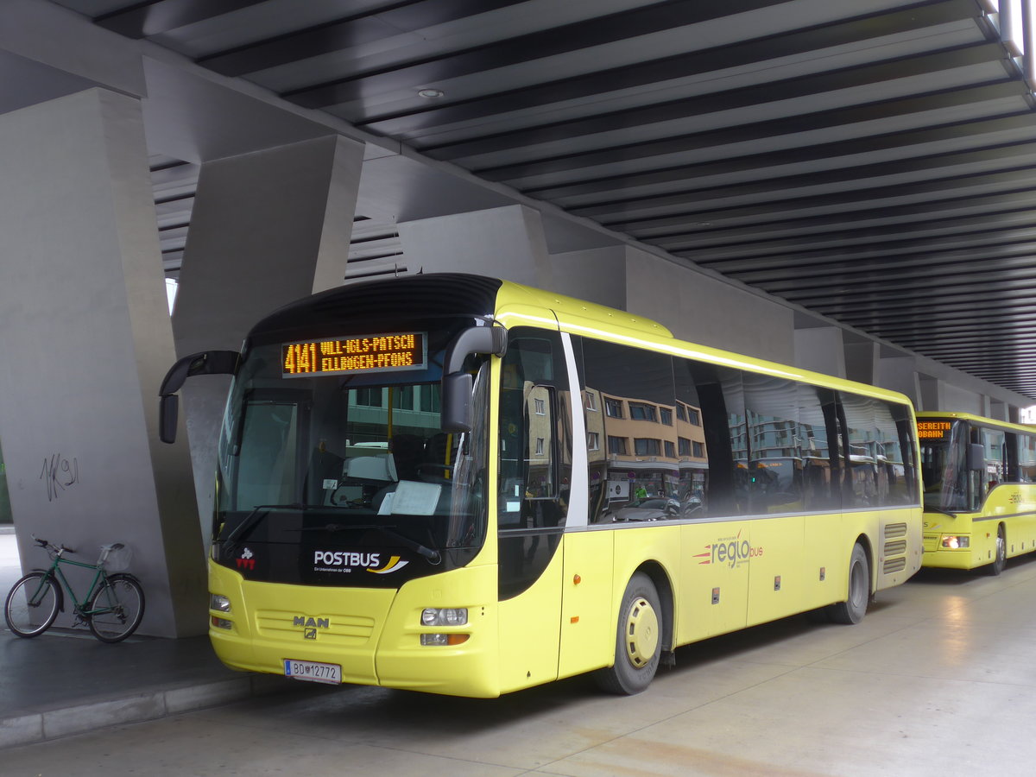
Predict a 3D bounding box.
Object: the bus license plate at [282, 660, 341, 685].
[{"bbox_3d":[-1.441,1.992,8.642,0.520,0.120,0.020,-3,-3,32],"label":"bus license plate"}]

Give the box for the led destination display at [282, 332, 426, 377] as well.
[{"bbox_3d":[-1.228,-0.238,9.195,1.390,0.268,0.080,-3,-4,32],"label":"led destination display"}]

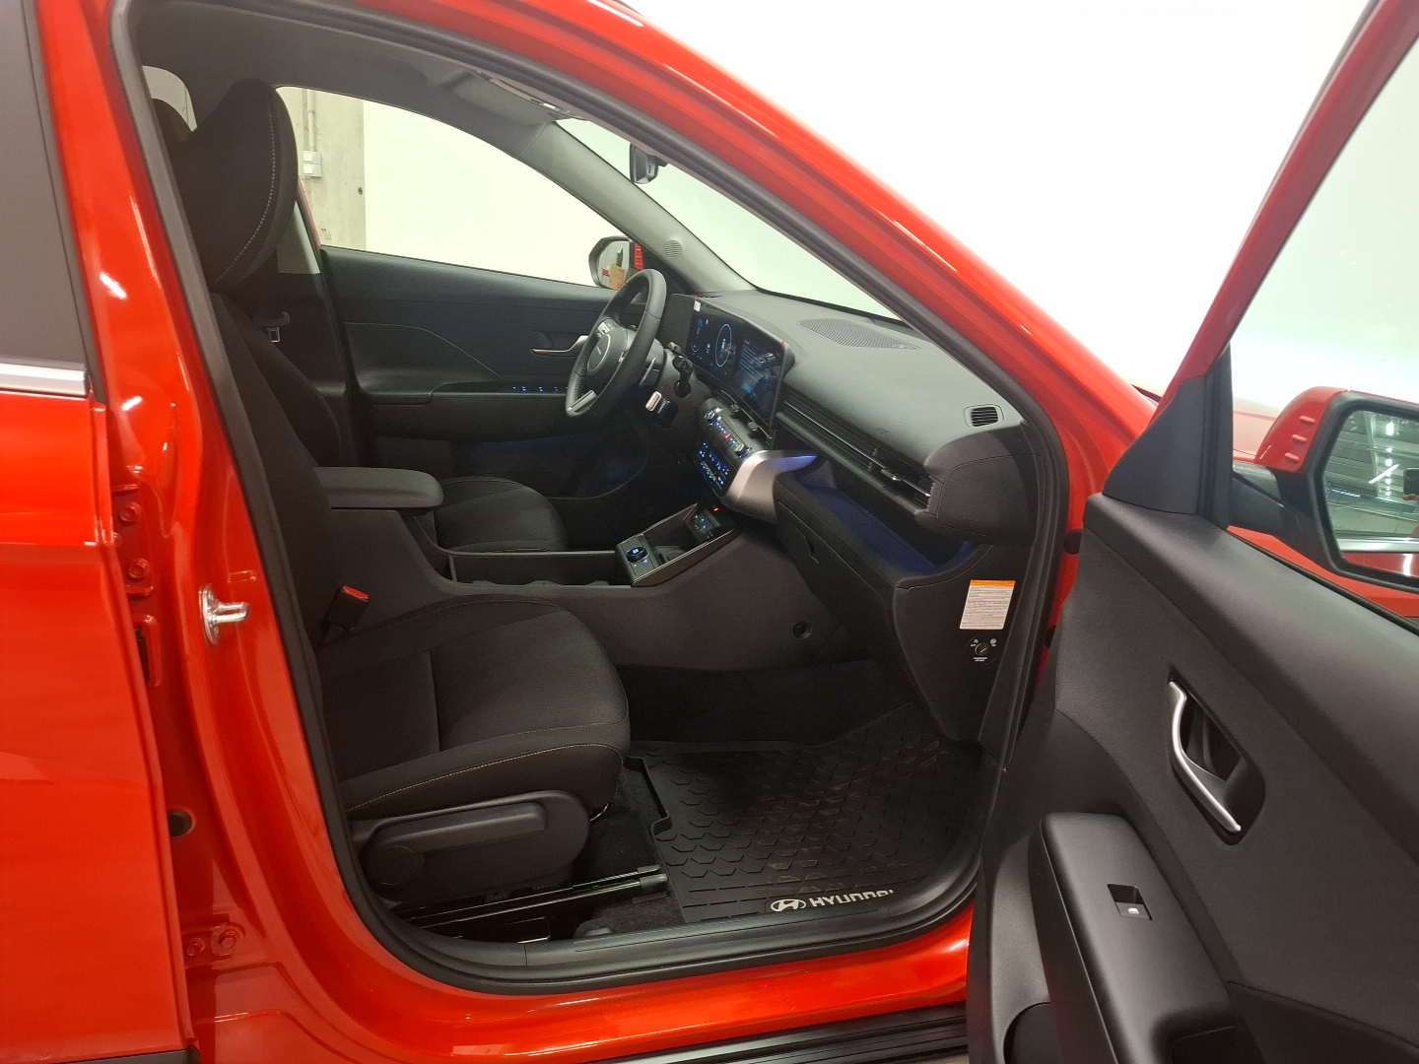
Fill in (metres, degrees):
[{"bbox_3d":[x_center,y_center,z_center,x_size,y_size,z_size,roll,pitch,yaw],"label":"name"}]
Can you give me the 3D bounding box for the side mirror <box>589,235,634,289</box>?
[{"bbox_3d":[-0.243,-0.731,2.568,0.140,0.165,0.220,-4,23,-30],"label":"side mirror"}]

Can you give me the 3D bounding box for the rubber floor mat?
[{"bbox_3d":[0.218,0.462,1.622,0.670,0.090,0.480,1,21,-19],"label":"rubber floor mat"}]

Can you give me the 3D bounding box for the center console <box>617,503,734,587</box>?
[{"bbox_3d":[-0.068,0.013,1.853,0.220,0.140,0.170,1,21,-19],"label":"center console"}]

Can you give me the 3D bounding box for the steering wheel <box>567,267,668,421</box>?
[{"bbox_3d":[-0.192,-0.396,2.060,0.110,0.370,0.370,27,11,-26],"label":"steering wheel"}]

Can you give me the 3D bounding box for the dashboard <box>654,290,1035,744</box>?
[{"bbox_3d":[0.300,-0.172,1.902,0.620,0.480,1.420,1,21,-19],"label":"dashboard"}]

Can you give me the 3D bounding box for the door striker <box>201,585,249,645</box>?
[{"bbox_3d":[-0.433,0.073,0.843,0.040,0.051,0.028,-3,23,-27],"label":"door striker"}]

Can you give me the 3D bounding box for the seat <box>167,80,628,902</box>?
[{"bbox_3d":[-0.443,-0.034,1.278,0.770,1.010,0.540,1,21,-19],"label":"seat"}]

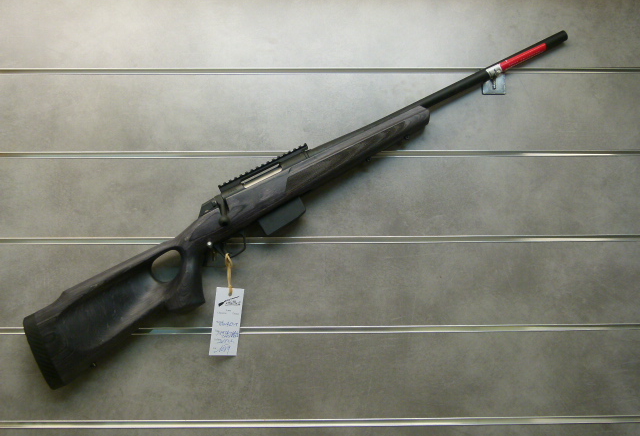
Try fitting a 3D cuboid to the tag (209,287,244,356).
[{"bbox_3d":[-0.151,0.169,1.023,0.044,0.107,0.002,6,-8,0],"label":"tag"}]

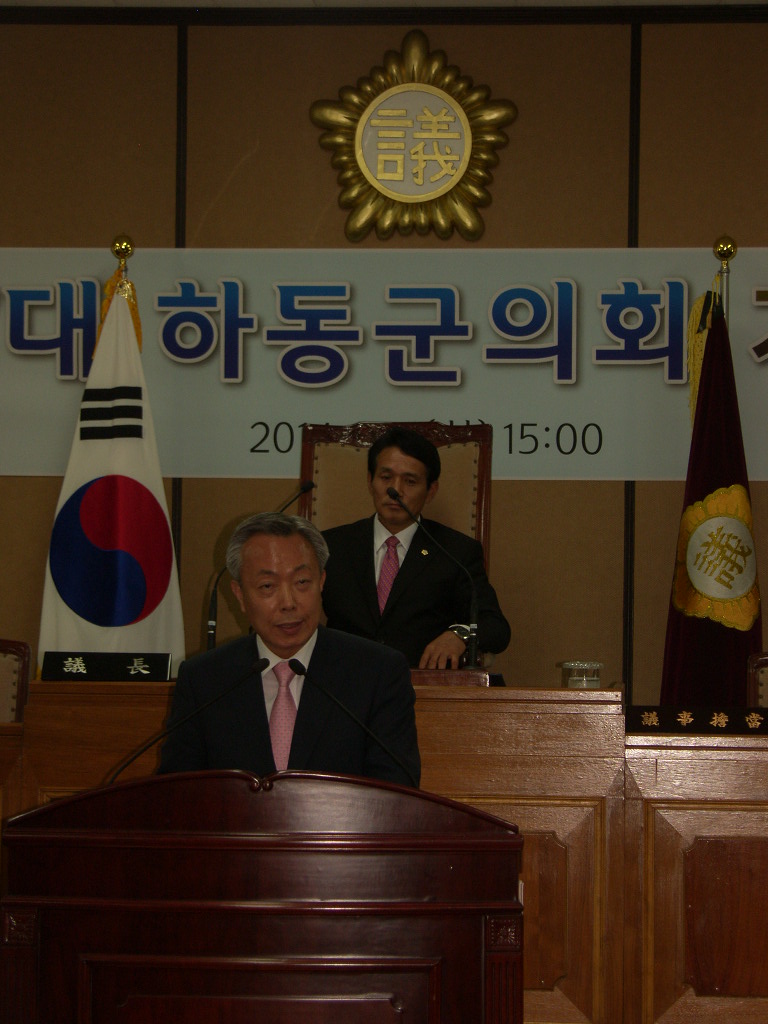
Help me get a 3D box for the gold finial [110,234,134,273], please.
[{"bbox_3d":[-0.691,-0.683,7.850,0.060,0.116,0.060,1,-1,5],"label":"gold finial"}]

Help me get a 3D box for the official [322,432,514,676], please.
[{"bbox_3d":[0.049,0.440,6.909,0.540,1.280,0.820,0,-1,14],"label":"official"}]

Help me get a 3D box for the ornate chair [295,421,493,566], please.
[{"bbox_3d":[0.020,0.427,7.189,0.580,1.300,0.680,1,-1,7],"label":"ornate chair"}]

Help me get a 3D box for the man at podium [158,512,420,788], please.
[{"bbox_3d":[-0.178,0.831,5.186,0.520,1.660,0.420,1,-1,6],"label":"man at podium"}]

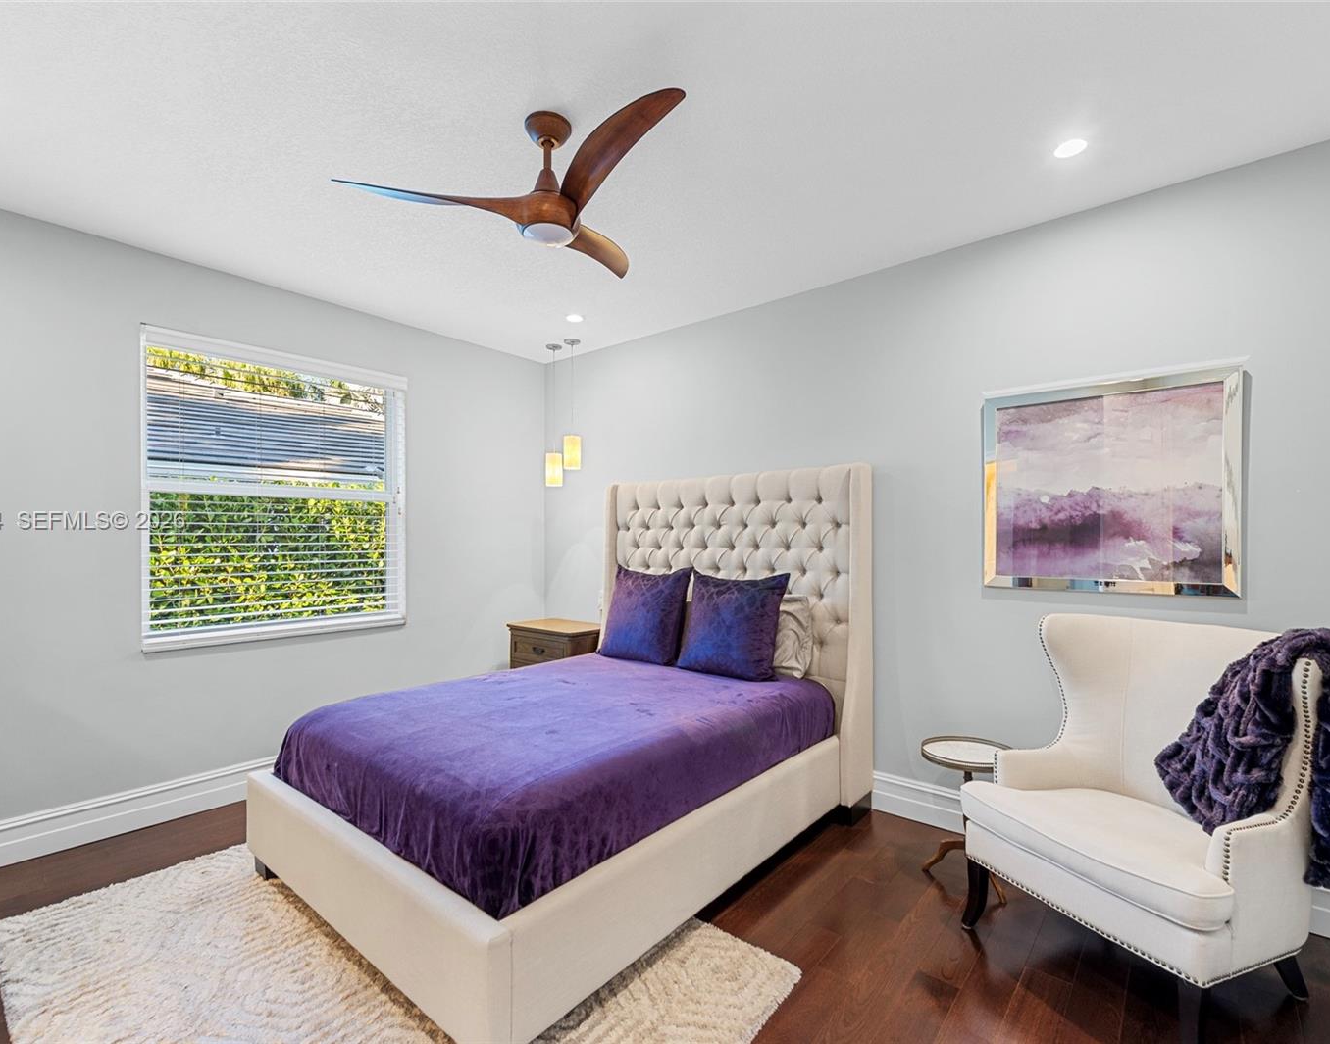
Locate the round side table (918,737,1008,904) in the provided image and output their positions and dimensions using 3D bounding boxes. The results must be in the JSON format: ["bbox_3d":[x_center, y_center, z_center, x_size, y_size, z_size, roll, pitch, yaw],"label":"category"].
[{"bbox_3d":[1.239,1.193,2.489,0.360,0.524,0.360,-1,-1,40],"label":"round side table"}]

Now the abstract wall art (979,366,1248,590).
[{"bbox_3d":[1.788,-0.141,2.505,0.846,0.851,0.040,-1,-1,39],"label":"abstract wall art"}]

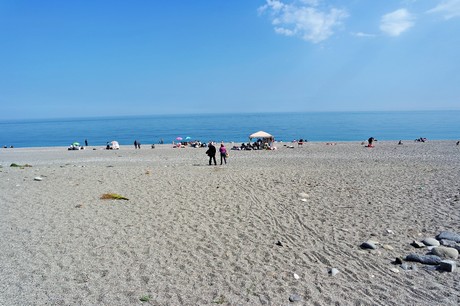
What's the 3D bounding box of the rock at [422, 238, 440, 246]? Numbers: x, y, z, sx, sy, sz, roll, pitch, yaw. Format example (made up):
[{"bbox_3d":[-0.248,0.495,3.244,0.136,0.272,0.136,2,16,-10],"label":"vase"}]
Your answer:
[{"bbox_3d":[4.970,2.205,7.561,0.372,0.172,0.242,4,9,35],"label":"rock"}]

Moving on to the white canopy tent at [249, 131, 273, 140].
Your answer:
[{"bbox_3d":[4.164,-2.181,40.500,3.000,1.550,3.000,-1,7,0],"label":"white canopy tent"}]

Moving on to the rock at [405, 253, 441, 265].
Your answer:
[{"bbox_3d":[4.184,2.304,6.648,0.679,0.166,0.258,2,8,22],"label":"rock"}]

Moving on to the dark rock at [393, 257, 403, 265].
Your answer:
[{"bbox_3d":[3.639,2.340,6.629,0.167,0.120,0.134,3,8,30],"label":"dark rock"}]

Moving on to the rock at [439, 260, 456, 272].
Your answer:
[{"bbox_3d":[4.492,2.341,6.327,0.277,0.137,0.180,5,9,38],"label":"rock"}]

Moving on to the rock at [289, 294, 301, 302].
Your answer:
[{"bbox_3d":[1.126,2.506,5.288,0.194,0.126,0.146,0,7,10],"label":"rock"}]

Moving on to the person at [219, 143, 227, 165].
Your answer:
[{"bbox_3d":[-0.601,0.085,23.600,0.550,1.620,0.360,-1,7,0],"label":"person"}]

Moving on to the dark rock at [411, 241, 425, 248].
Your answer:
[{"bbox_3d":[4.601,2.242,7.495,0.295,0.125,0.206,4,9,35],"label":"dark rock"}]

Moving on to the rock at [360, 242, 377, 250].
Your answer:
[{"bbox_3d":[3.356,2.262,7.424,0.349,0.146,0.244,2,8,25],"label":"rock"}]

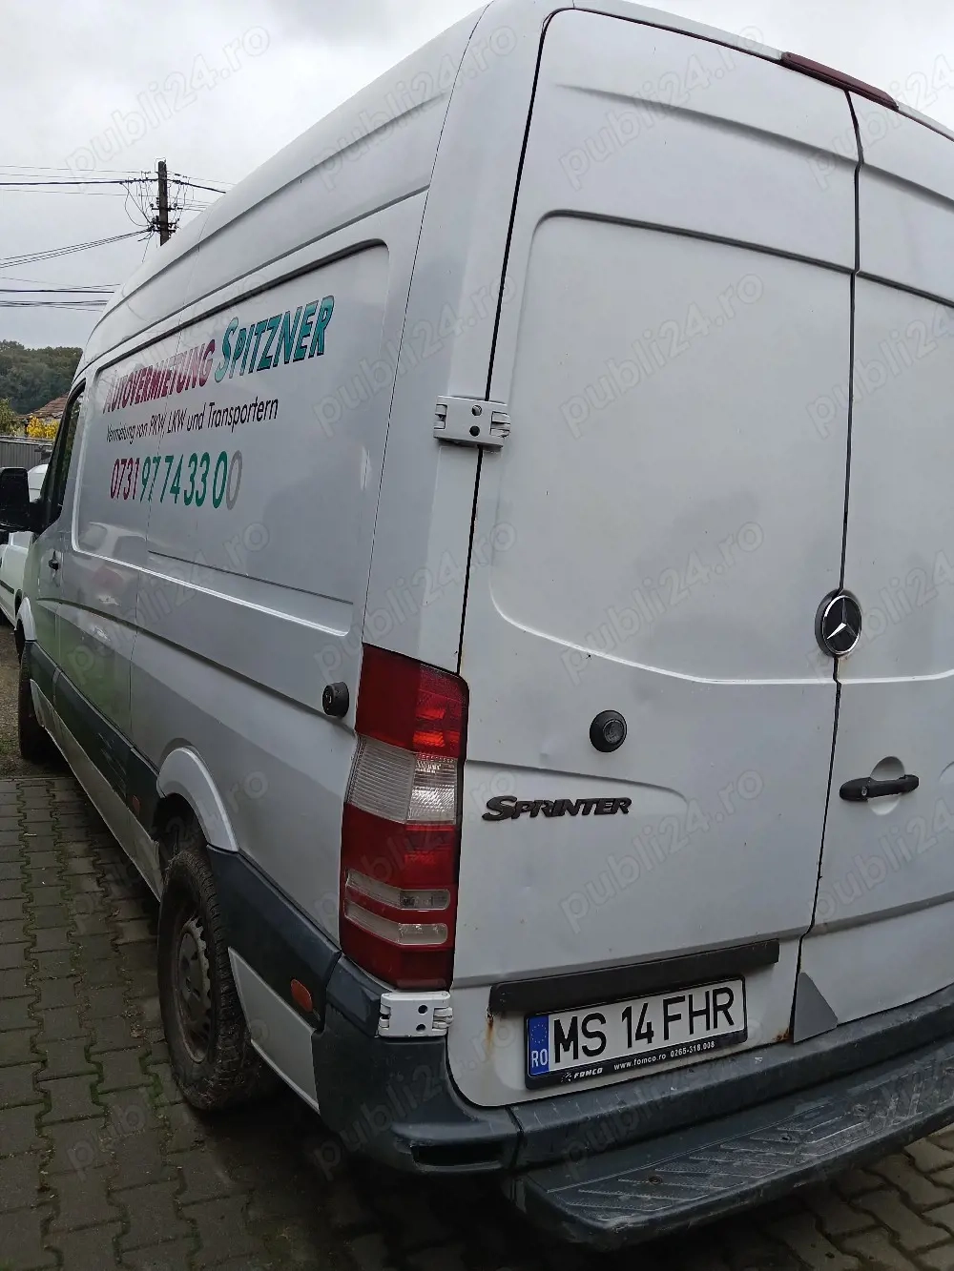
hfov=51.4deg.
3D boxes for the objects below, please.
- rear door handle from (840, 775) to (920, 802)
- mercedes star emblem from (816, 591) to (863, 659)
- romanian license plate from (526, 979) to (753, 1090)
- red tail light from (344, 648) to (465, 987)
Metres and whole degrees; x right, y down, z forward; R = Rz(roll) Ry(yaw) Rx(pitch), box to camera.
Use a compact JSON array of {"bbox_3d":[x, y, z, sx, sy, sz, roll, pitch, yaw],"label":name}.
[{"bbox_3d":[0.890,0.329,2.179,0.240,0.041,0.045,-1,8,-34],"label":"rear door handle"},{"bbox_3d":[0.745,-0.018,2.020,0.136,0.136,0.027,0,4,-31],"label":"mercedes star emblem"},{"bbox_3d":[0.324,0.771,1.946,0.526,0.130,0.018,1,-5,-27],"label":"romanian license plate"},{"bbox_3d":[-0.131,0.322,1.745,0.165,0.590,0.165,0,6,-31],"label":"red tail light"}]

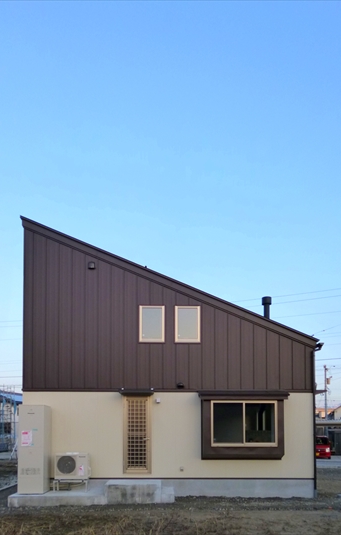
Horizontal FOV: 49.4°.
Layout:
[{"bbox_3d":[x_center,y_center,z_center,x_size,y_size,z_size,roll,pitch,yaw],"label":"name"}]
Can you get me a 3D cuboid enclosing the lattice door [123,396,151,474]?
[{"bbox_3d":[-0.853,4.299,9.500,0.720,1.990,0.100,0,-2,0],"label":"lattice door"}]

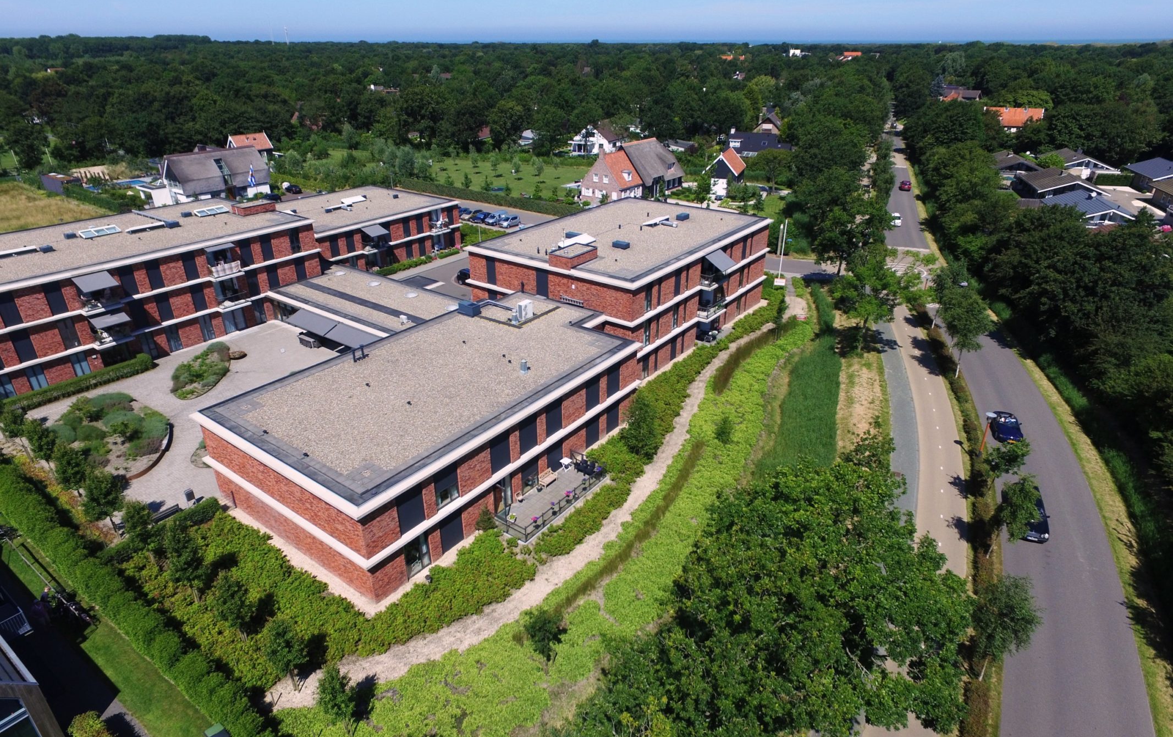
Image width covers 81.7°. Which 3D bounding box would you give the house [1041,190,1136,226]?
[{"bbox_3d":[79.771,-24.802,108.549,8.750,4.650,16.340,9,27,17],"label":"house"}]

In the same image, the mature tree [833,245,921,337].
[{"bbox_3d":[27.068,-6.419,63.759,8.180,10.590,8.180,0,26,0],"label":"mature tree"}]

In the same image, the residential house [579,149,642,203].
[{"bbox_3d":[4.988,-36.072,126.952,8.500,8.900,8.400,16,30,29],"label":"residential house"}]

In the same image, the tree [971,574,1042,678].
[{"bbox_3d":[18.750,12.043,30.740,2.700,6.200,2.700,0,26,0],"label":"tree"}]

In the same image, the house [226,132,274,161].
[{"bbox_3d":[-78.082,-51.153,157.425,6.100,6.500,8.200,20,32,35],"label":"house"}]

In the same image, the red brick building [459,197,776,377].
[{"bbox_3d":[4.387,-9.321,68.655,18.248,8.940,27.188,18,31,32],"label":"red brick building"}]

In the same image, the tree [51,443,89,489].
[{"bbox_3d":[-30.842,6.479,40.902,2.000,4.550,2.000,0,26,0],"label":"tree"}]

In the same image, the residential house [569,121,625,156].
[{"bbox_3d":[3.015,-60.145,175.805,10.200,7.000,11.500,13,29,24],"label":"residential house"}]

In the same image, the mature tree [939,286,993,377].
[{"bbox_3d":[31.693,-2.850,56.620,4.100,7.900,4.100,0,26,0],"label":"mature tree"}]

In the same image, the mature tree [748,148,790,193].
[{"bbox_3d":[36.100,-38.542,132.516,8.200,7.900,8.200,0,26,0],"label":"mature tree"}]

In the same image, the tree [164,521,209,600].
[{"bbox_3d":[-20.600,10.188,35.343,2.100,5.500,2.100,0,26,0],"label":"tree"}]

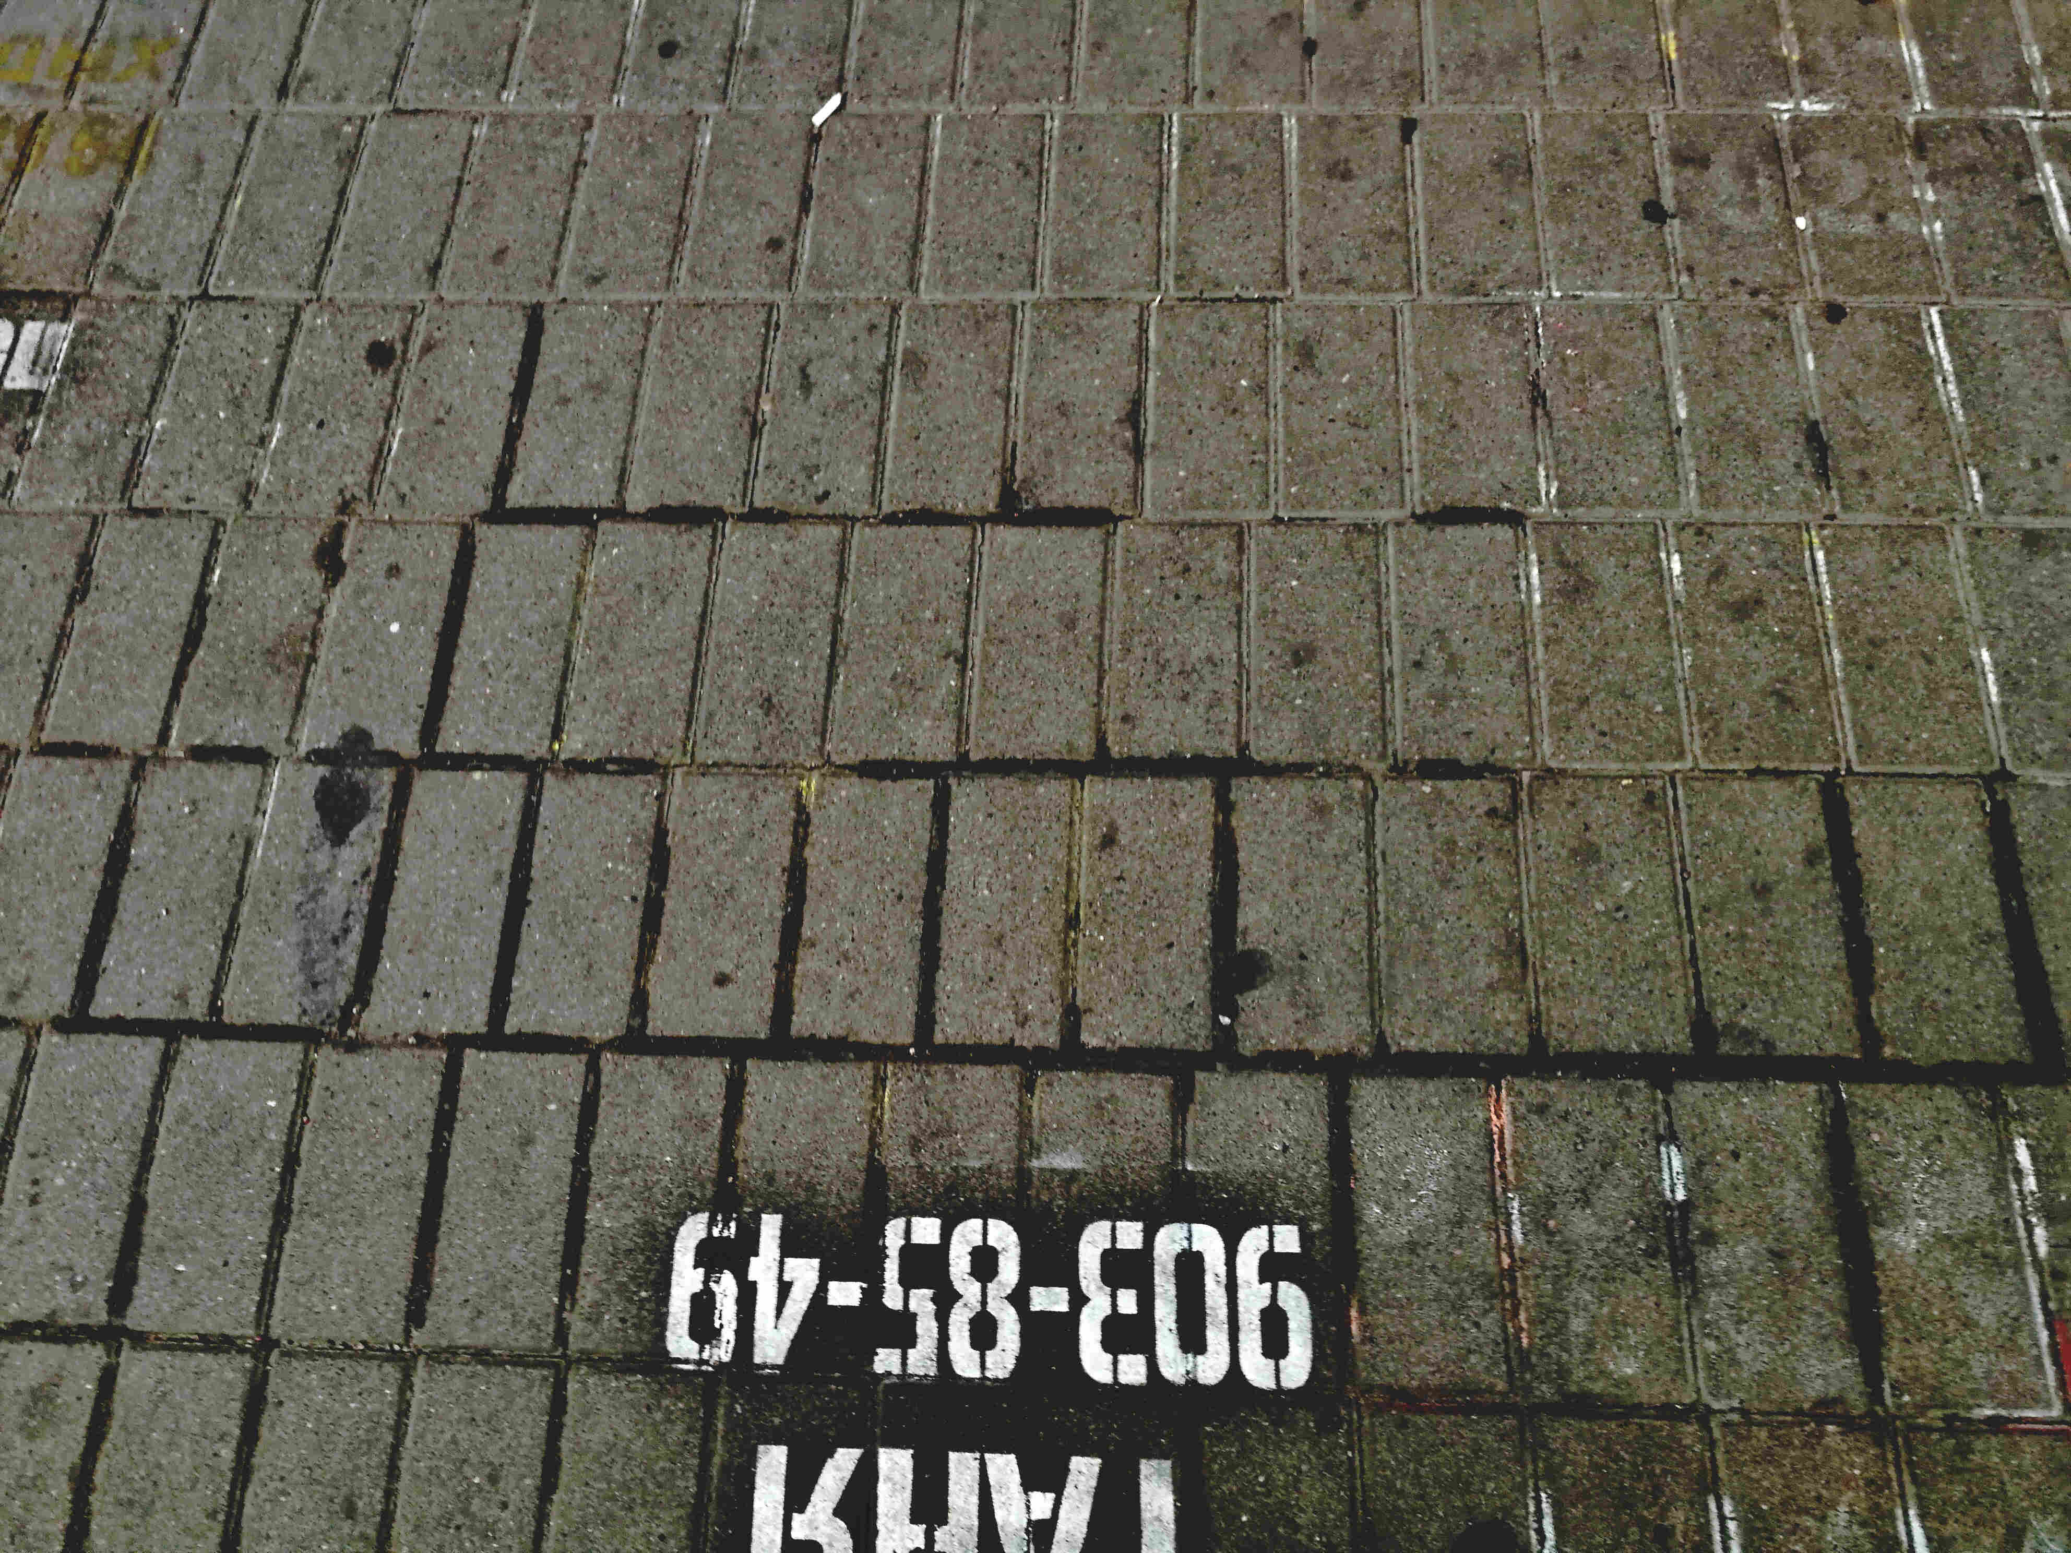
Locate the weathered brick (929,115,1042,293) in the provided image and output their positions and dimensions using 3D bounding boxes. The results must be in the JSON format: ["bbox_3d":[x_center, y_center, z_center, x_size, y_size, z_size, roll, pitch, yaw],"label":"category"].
[{"bbox_3d":[-0.039,-0.475,1.398,0.098,0.060,0.199,1,67,5],"label":"weathered brick"}]

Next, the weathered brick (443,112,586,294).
[{"bbox_3d":[-0.462,-0.501,1.474,0.099,0.060,0.200,1,69,4],"label":"weathered brick"}]

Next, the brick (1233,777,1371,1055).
[{"bbox_3d":[0.187,0.103,1.137,0.098,0.060,0.199,0,69,6],"label":"brick"}]

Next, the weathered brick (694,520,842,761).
[{"bbox_3d":[-0.205,-0.097,1.302,0.099,0.060,0.200,1,69,4],"label":"weathered brick"}]

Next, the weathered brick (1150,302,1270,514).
[{"bbox_3d":[0.147,-0.294,1.358,0.099,0.060,0.200,1,69,4],"label":"weathered brick"}]

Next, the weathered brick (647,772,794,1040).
[{"bbox_3d":[-0.220,0.100,1.181,0.098,0.060,0.199,0,70,6],"label":"weathered brick"}]

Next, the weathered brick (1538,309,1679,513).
[{"bbox_3d":[0.469,-0.291,1.338,0.099,0.060,0.200,1,69,4],"label":"weathered brick"}]

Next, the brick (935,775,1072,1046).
[{"bbox_3d":[-0.017,0.101,1.160,0.098,0.060,0.199,0,69,6],"label":"brick"}]

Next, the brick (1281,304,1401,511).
[{"bbox_3d":[0.242,-0.284,1.308,0.097,0.060,0.198,1,68,5],"label":"brick"}]

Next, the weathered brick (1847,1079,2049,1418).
[{"bbox_3d":[0.561,0.298,1.019,0.098,0.060,0.199,-1,69,6],"label":"weathered brick"}]

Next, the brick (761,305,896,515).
[{"bbox_3d":[-0.173,-0.299,1.378,0.099,0.060,0.200,1,69,4],"label":"brick"}]

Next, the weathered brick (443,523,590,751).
[{"bbox_3d":[-0.397,-0.097,1.266,0.098,0.060,0.199,1,69,5],"label":"weathered brick"}]

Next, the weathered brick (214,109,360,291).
[{"bbox_3d":[-0.648,-0.490,1.436,0.098,0.060,0.199,1,68,4],"label":"weathered brick"}]

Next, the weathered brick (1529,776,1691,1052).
[{"bbox_3d":[0.396,0.103,1.140,0.097,0.060,0.198,1,68,5],"label":"weathered brick"}]

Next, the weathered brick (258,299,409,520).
[{"bbox_3d":[-0.582,-0.297,1.376,0.097,0.060,0.198,1,68,5],"label":"weathered brick"}]

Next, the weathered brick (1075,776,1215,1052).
[{"bbox_3d":[0.084,0.107,1.205,0.099,0.060,0.200,1,69,4],"label":"weathered brick"}]

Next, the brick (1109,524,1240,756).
[{"bbox_3d":[0.107,-0.092,1.221,0.098,0.060,0.199,1,68,6],"label":"brick"}]

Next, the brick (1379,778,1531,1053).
[{"bbox_3d":[0.287,0.103,1.126,0.098,0.060,0.199,0,69,6],"label":"brick"}]

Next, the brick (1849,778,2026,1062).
[{"bbox_3d":[0.638,0.110,1.172,0.099,0.060,0.200,1,69,4],"label":"brick"}]

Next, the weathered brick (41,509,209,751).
[{"bbox_3d":[-0.730,-0.108,1.337,0.099,0.060,0.200,1,69,4],"label":"weathered brick"}]

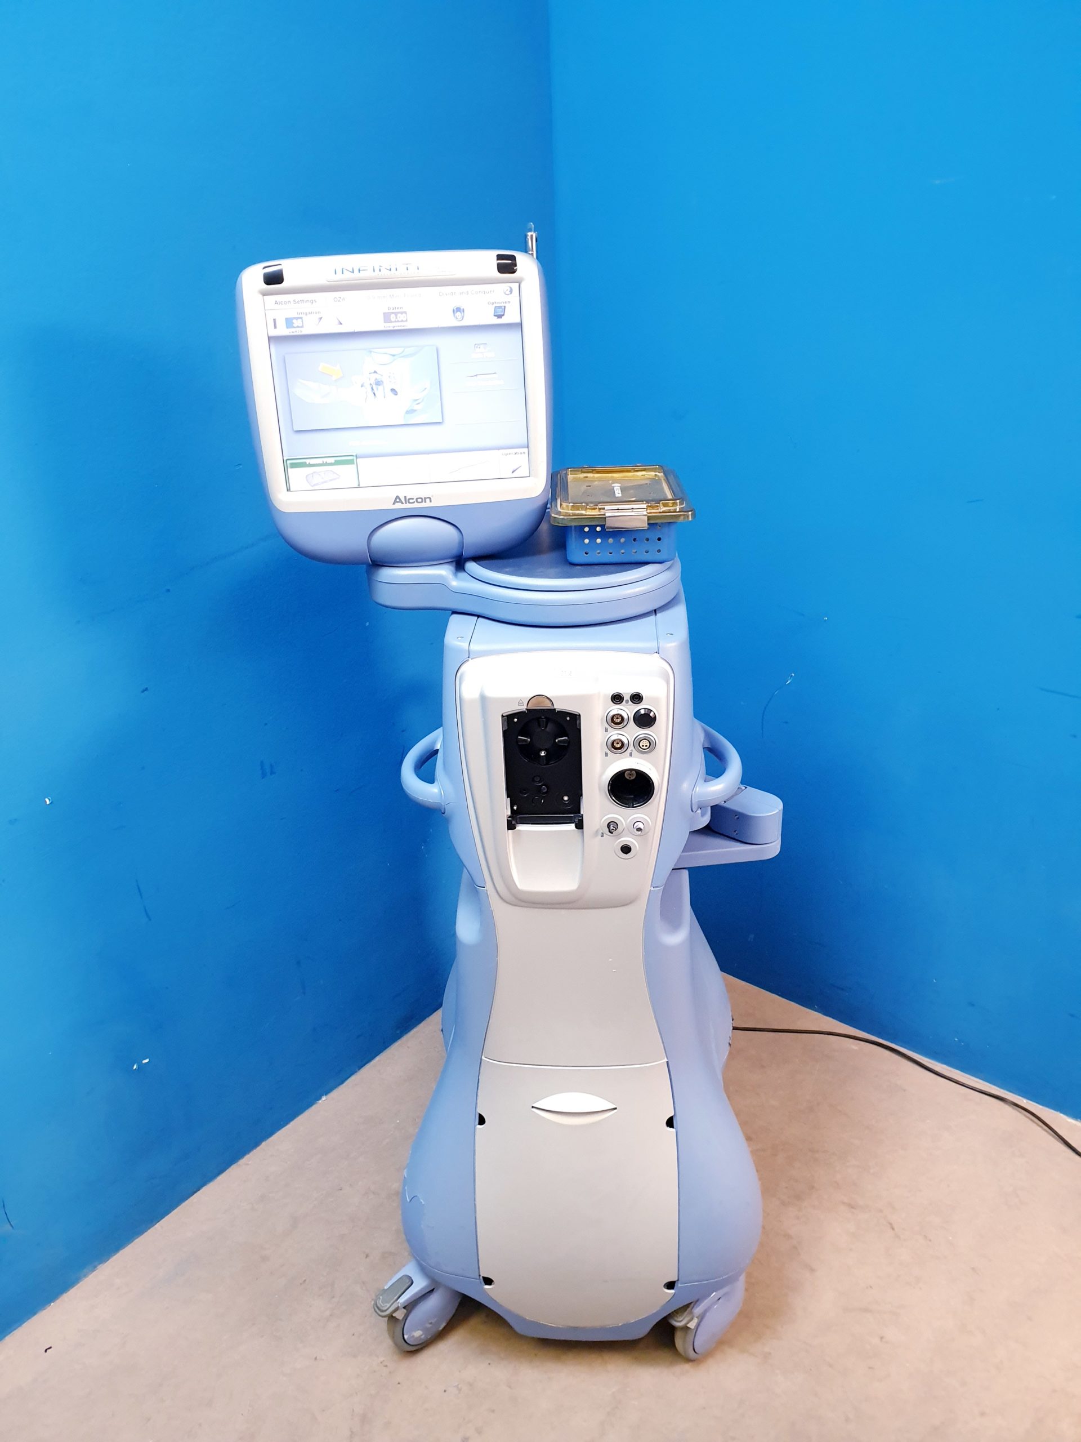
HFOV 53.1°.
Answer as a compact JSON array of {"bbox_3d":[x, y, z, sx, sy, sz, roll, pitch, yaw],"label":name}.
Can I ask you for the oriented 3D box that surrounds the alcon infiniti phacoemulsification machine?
[{"bbox_3d":[0.011,0.140,1.583,0.723,1.545,0.675,-1,24,3],"label":"alcon infiniti phacoemulsification machine"}]

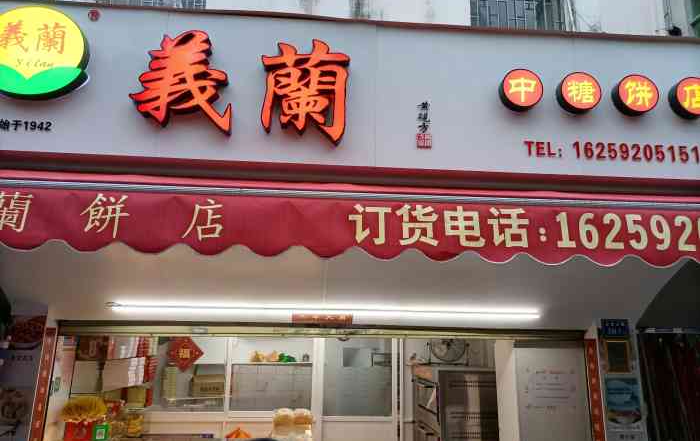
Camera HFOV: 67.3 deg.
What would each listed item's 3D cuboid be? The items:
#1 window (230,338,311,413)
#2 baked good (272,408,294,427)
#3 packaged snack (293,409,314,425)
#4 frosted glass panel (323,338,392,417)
[{"bbox_3d":[-0.785,1.509,5.252,0.841,0.763,0.050,2,-14,-4],"label":"window"},{"bbox_3d":[-0.477,1.424,3.800,0.142,0.108,0.140,2,-14,-4],"label":"baked good"},{"bbox_3d":[-0.341,1.422,3.810,0.135,0.098,0.140,2,-14,-4],"label":"packaged snack"},{"bbox_3d":[0.083,1.554,5.303,0.687,0.798,0.030,2,-14,-4],"label":"frosted glass panel"}]

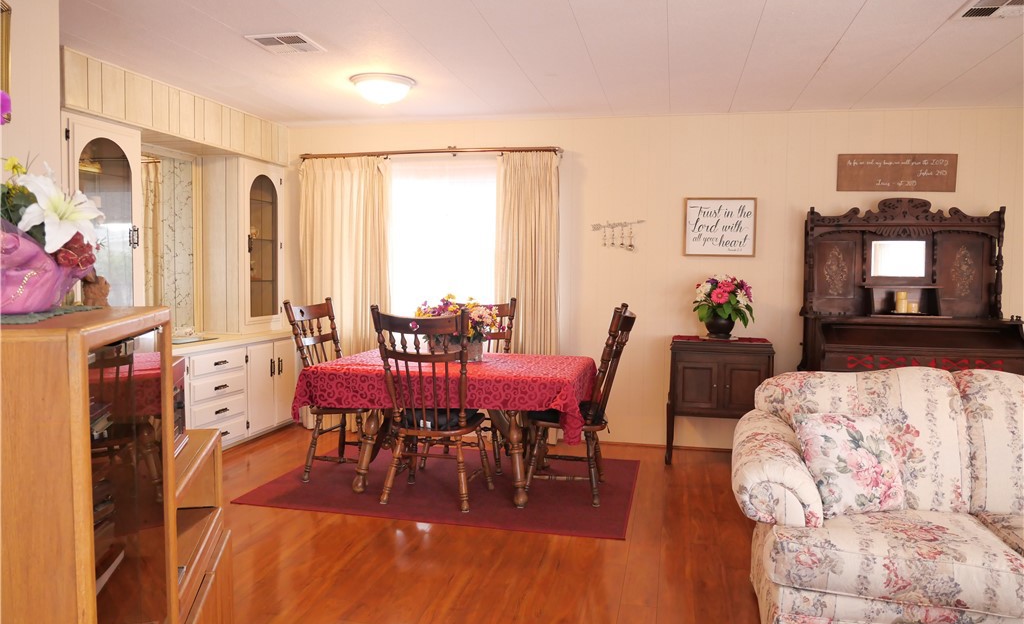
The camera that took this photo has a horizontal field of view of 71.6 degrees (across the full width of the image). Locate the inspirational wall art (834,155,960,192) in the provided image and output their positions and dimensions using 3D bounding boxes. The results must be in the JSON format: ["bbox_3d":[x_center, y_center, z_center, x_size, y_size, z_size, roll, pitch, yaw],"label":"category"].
[{"bbox_3d":[2.591,-0.939,4.796,0.734,0.257,0.022,2,3,13],"label":"inspirational wall art"}]

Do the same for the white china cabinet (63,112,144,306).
[{"bbox_3d":[-2.388,-0.420,3.949,0.330,1.270,0.560,2,4,13],"label":"white china cabinet"}]

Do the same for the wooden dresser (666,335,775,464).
[{"bbox_3d":[1.405,0.606,4.839,0.680,0.830,0.380,2,4,13],"label":"wooden dresser"}]

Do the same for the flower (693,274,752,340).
[{"bbox_3d":[1.425,-0.032,4.790,0.400,0.440,0.360,2,4,13],"label":"flower"}]

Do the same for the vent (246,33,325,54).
[{"bbox_3d":[-1.166,-1.371,3.676,0.327,0.025,0.320,2,3,13],"label":"vent"}]

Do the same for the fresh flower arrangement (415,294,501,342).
[{"bbox_3d":[-0.336,0.038,4.367,0.510,0.280,0.300,2,3,13],"label":"fresh flower arrangement"}]

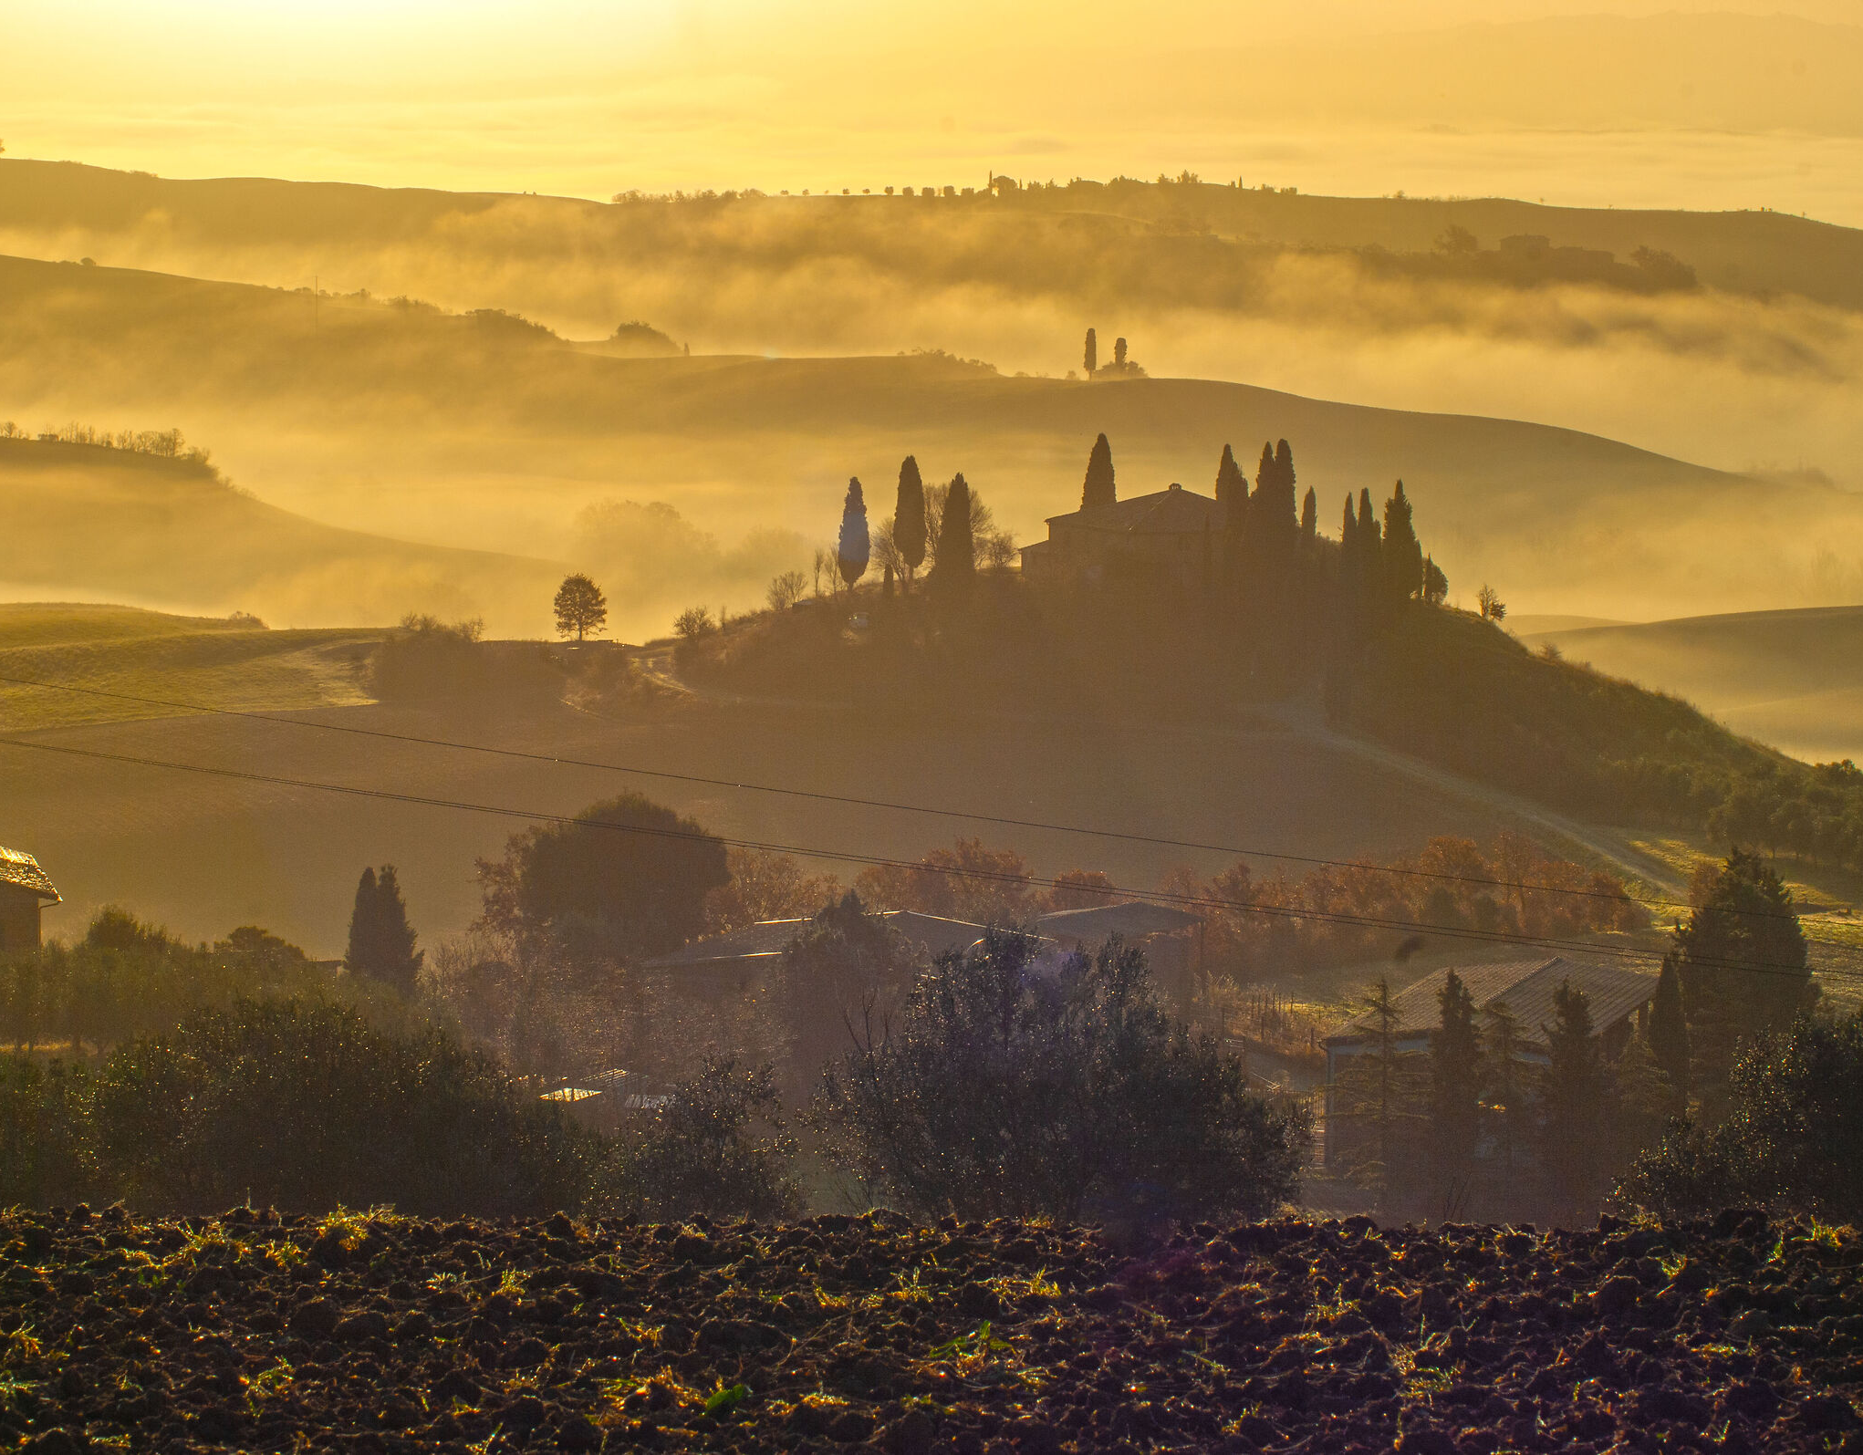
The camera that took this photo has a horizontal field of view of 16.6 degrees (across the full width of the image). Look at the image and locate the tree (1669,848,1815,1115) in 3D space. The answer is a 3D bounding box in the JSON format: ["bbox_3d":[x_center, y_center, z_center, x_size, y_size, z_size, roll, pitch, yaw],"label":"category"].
[{"bbox_3d":[35.928,11.455,283.000,6.330,12.197,6.140,1,6,0],"label":"tree"}]

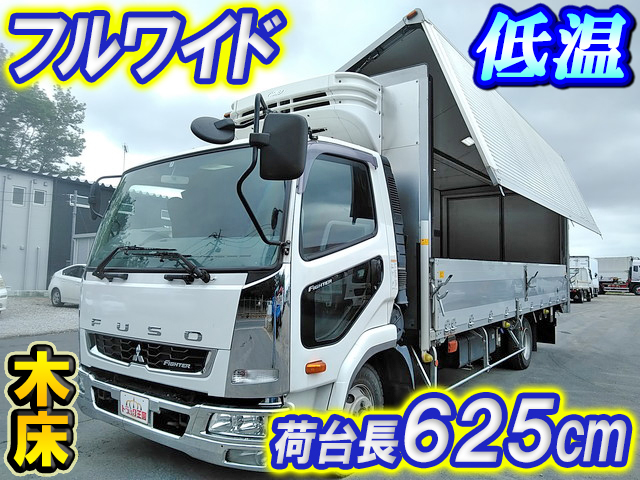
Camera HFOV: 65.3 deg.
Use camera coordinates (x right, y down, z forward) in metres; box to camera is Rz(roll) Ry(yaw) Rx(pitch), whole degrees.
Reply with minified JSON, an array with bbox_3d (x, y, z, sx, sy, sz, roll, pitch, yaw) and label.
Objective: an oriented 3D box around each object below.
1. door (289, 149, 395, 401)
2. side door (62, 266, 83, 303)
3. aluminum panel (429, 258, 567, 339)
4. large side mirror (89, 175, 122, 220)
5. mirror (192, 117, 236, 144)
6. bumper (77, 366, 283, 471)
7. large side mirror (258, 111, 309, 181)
[{"bbox_3d":[0.166,0.182,3.692,0.150,1.620,1.300,-2,-4,36],"label":"door"},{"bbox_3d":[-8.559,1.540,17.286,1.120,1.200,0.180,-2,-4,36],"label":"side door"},{"bbox_3d":[2.882,0.699,7.096,0.070,0.730,6.350,-2,-4,36],"label":"aluminum panel"},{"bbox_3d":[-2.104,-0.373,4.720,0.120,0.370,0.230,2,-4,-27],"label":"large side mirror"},{"bbox_3d":[-0.546,-0.562,2.560,0.220,0.070,0.210,2,41,-32],"label":"mirror"},{"bbox_3d":[-1.157,1.205,3.592,2.300,0.410,0.380,-2,-4,36],"label":"bumper"},{"bbox_3d":[-0.210,-0.538,2.870,0.240,0.370,0.100,0,-3,5],"label":"large side mirror"}]

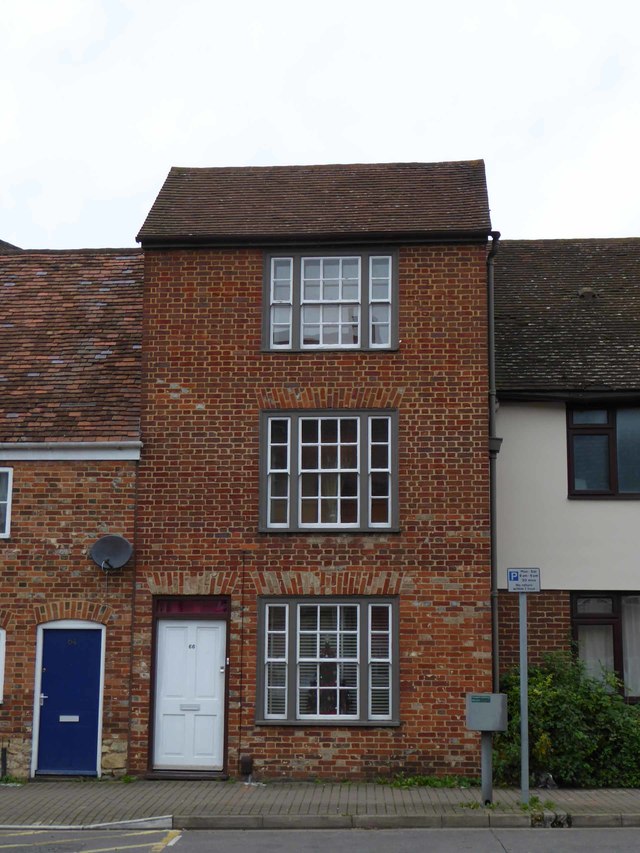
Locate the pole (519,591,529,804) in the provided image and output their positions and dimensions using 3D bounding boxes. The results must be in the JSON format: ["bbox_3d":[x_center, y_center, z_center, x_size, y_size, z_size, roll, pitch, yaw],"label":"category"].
[{"bbox_3d":[2.200,2.822,14.109,0.078,2.480,0.078,1,-10,0],"label":"pole"}]

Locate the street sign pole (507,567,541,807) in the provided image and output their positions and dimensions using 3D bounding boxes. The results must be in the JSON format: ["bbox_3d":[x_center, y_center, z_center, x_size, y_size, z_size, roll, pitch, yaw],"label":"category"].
[{"bbox_3d":[2.200,2.795,14.101,0.353,2.530,0.100,1,-10,0],"label":"street sign pole"}]

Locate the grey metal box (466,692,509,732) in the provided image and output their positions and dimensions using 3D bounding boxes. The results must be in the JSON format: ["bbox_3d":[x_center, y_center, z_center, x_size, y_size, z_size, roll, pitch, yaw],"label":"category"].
[{"bbox_3d":[1.799,3.069,14.067,0.400,0.389,0.270,-2,-10,15],"label":"grey metal box"}]

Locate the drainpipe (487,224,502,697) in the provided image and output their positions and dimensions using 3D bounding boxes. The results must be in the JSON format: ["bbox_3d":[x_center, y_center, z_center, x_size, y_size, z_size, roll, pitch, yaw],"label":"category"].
[{"bbox_3d":[2.281,0.927,16.807,0.160,7.190,0.200,0,-10,3],"label":"drainpipe"}]

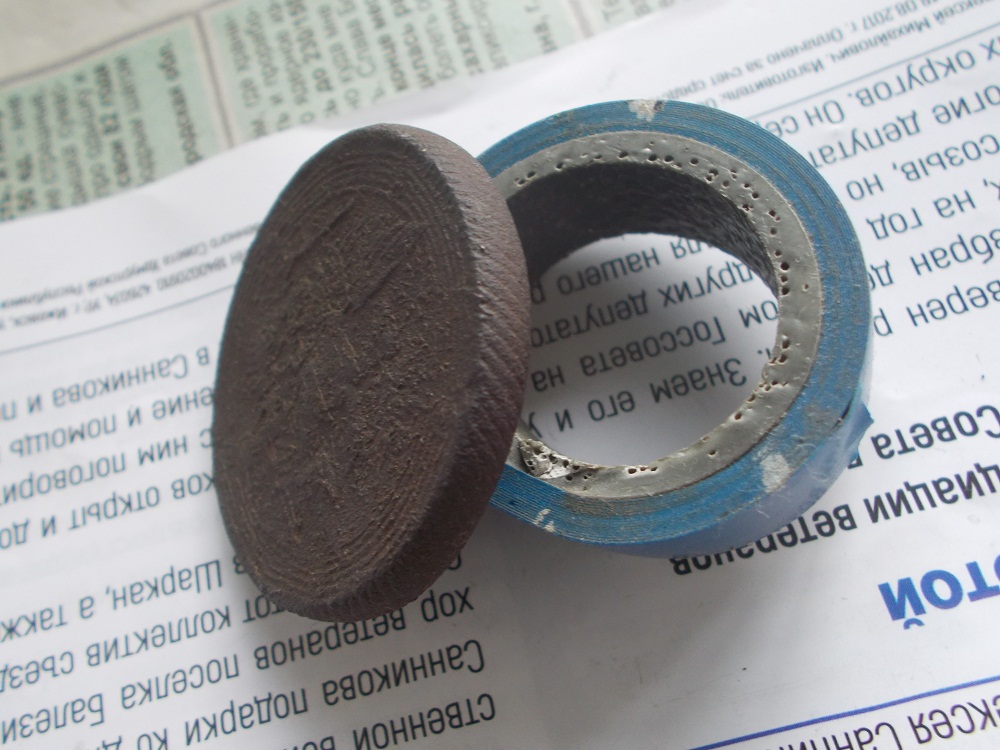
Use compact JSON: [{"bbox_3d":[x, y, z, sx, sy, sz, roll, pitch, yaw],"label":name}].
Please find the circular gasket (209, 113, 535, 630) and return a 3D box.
[{"bbox_3d":[-0.015,-0.001,0.085,0.047,0.005,0.047,-12,73,45],"label":"circular gasket"}]

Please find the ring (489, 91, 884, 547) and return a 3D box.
[{"bbox_3d":[0.012,-0.004,0.084,0.042,0.015,0.042,-5,72,16],"label":"ring"}]

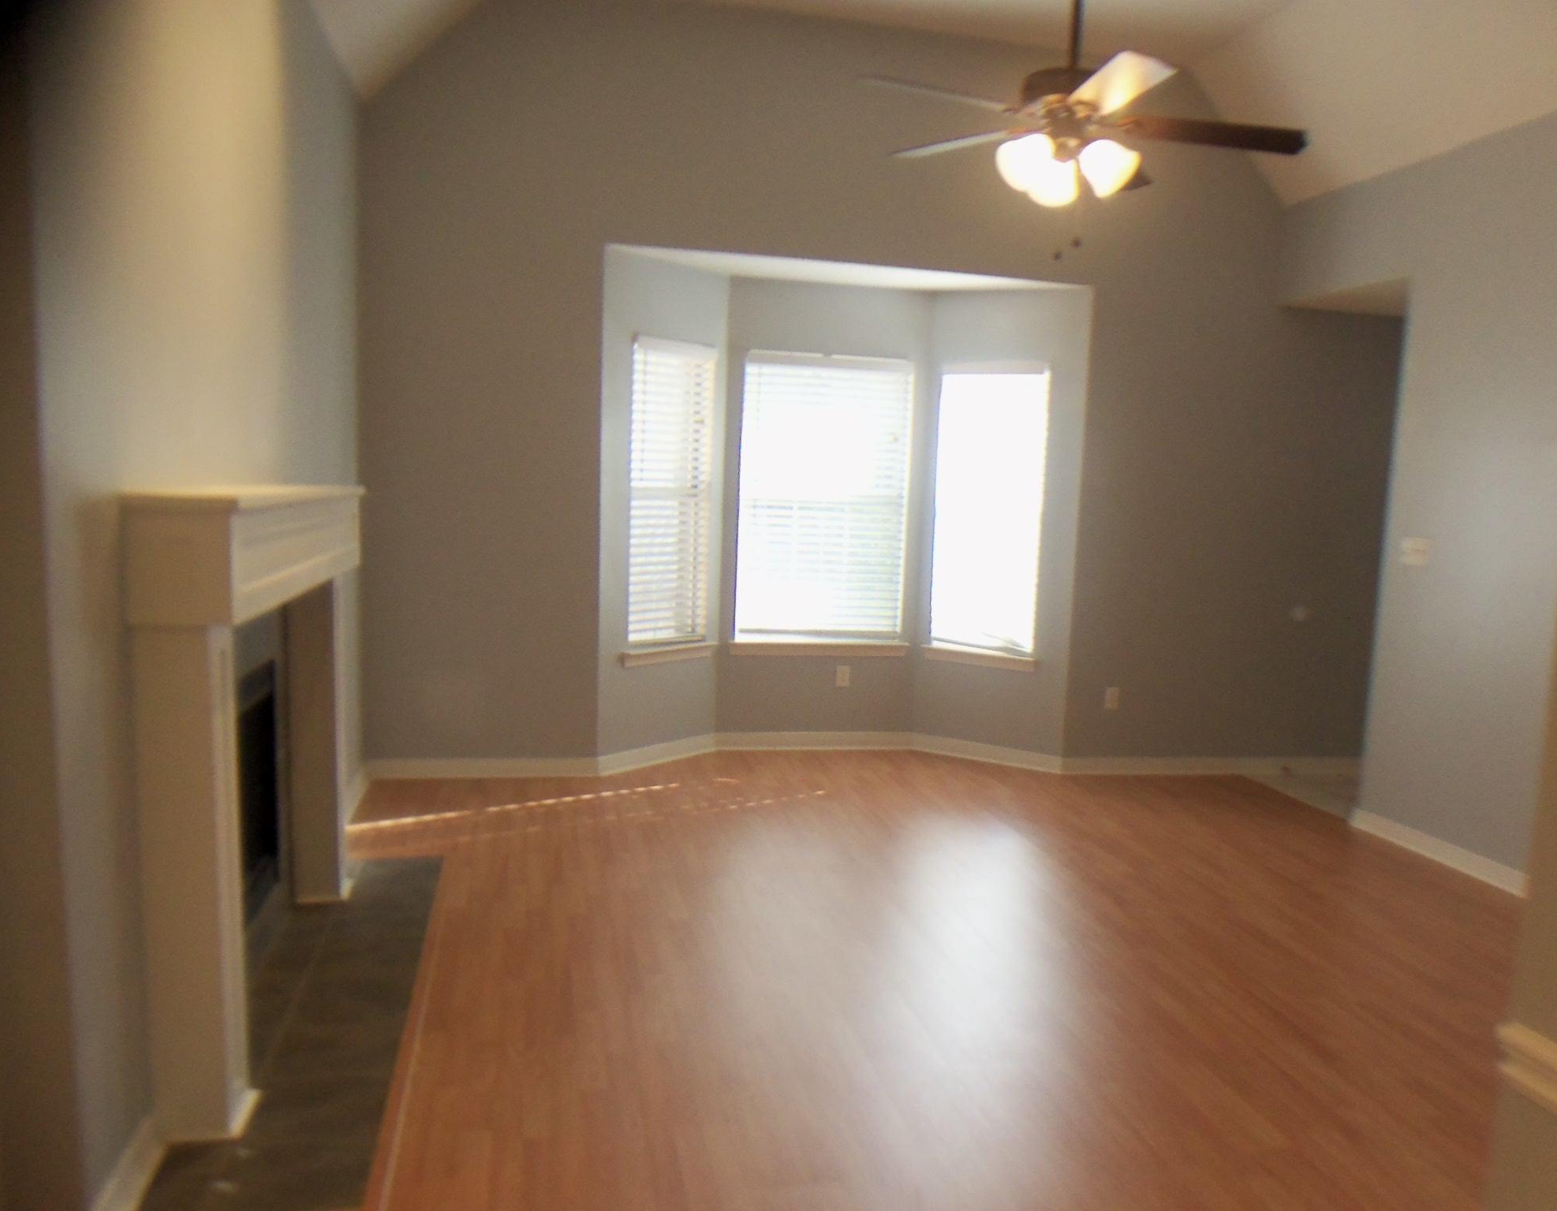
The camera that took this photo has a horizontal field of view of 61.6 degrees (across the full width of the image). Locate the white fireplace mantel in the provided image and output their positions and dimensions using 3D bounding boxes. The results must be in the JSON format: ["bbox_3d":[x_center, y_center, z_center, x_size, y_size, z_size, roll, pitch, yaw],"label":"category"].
[{"bbox_3d":[-1.327,0.376,3.475,0.202,1.365,1.761,1,6,-10],"label":"white fireplace mantel"}]

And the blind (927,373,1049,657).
[{"bbox_3d":[1.097,-0.507,6.775,0.584,1.448,0.055,5,7,31],"label":"blind"}]

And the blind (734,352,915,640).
[{"bbox_3d":[0.246,-0.560,6.870,0.883,1.470,0.055,1,6,-11],"label":"blind"}]

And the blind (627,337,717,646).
[{"bbox_3d":[-0.539,-0.552,6.448,0.055,1.469,0.576,6,7,37],"label":"blind"}]

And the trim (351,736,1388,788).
[{"bbox_3d":[0.558,0.758,6.741,5.086,0.096,0.609,1,6,-11],"label":"trim"}]

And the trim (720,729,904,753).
[{"bbox_3d":[0.201,0.727,6.957,1.059,0.092,0.020,1,6,-11],"label":"trim"}]

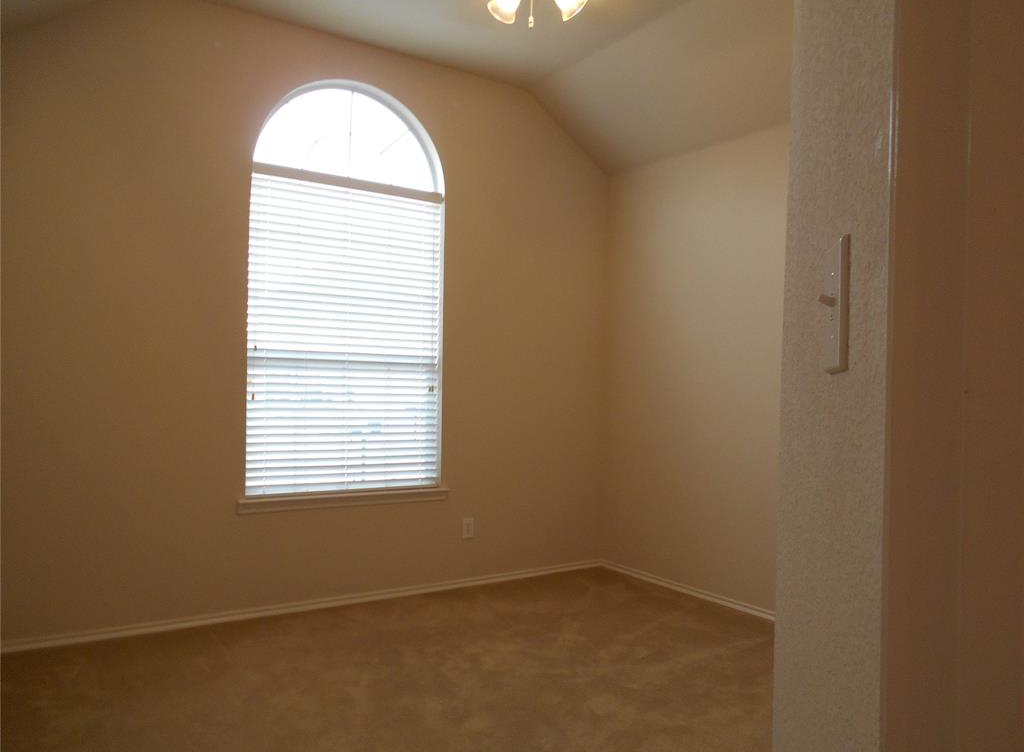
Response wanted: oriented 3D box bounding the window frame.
[{"bbox_3d":[-0.808,-0.407,3.899,1.100,2.125,0.135,2,-1,-34],"label":"window frame"}]

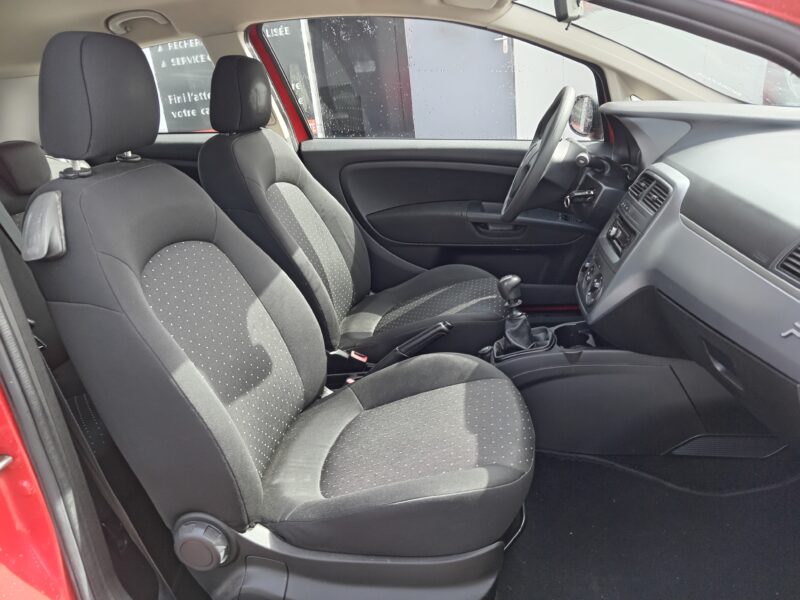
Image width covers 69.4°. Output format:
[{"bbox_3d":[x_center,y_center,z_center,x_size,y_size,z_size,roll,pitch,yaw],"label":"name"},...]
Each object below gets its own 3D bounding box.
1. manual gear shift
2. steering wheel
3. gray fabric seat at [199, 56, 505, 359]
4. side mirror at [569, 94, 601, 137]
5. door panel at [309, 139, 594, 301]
[{"bbox_3d":[0.273,0.026,1.381,0.090,0.185,0.085,-3,18,8],"label":"manual gear shift"},{"bbox_3d":[0.372,-0.399,1.593,0.100,0.380,0.380,24,20,-2],"label":"steering wheel"},{"bbox_3d":[-0.129,-0.229,1.713,0.840,0.980,0.510,-3,18,8],"label":"gray fabric seat"},{"bbox_3d":[0.659,-0.632,1.993,0.110,0.155,0.190,-7,18,-4],"label":"side mirror"},{"bbox_3d":[0.209,-0.272,2.029,1.060,0.670,0.130,-3,18,8],"label":"door panel"}]

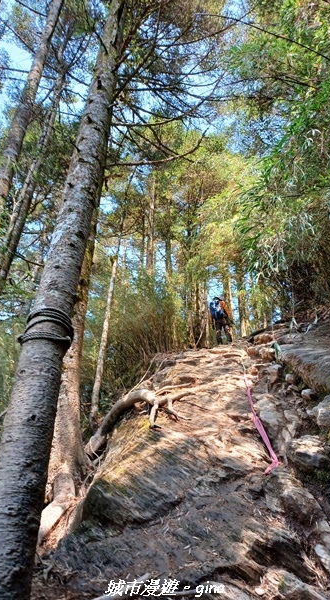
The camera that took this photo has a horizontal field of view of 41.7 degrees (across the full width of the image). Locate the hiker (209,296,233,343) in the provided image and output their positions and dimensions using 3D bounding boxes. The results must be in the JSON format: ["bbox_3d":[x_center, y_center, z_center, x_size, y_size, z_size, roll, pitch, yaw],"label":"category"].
[{"bbox_3d":[1.819,0.672,14.200,0.640,1.670,0.550,-7,-30,13],"label":"hiker"}]

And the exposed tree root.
[{"bbox_3d":[-0.300,1.430,5.100,1.350,0.900,0.650,12,-31,-19],"label":"exposed tree root"}]

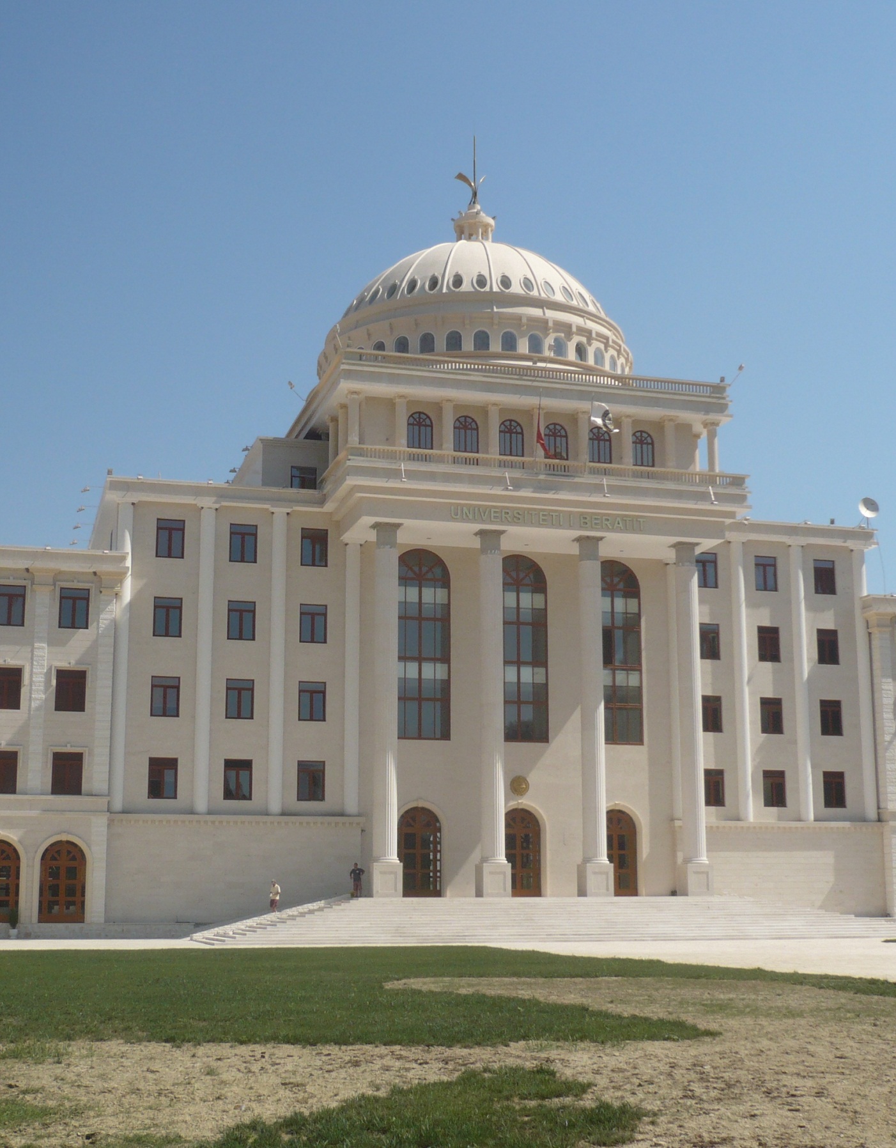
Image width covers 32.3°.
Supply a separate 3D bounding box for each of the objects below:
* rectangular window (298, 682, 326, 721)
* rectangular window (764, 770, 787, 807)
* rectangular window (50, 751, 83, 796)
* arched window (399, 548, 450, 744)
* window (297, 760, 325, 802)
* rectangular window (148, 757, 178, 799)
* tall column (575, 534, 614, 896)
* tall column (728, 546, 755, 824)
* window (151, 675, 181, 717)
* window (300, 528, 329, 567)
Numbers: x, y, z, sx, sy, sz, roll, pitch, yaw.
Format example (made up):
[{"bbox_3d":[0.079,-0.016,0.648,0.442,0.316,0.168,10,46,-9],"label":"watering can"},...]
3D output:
[{"bbox_3d":[-7.294,6.885,83.419,1.444,2.083,0.200,3,-12,-16],"label":"rectangular window"},{"bbox_3d":[19.024,12.508,89.938,1.444,2.083,0.200,3,-12,-16],"label":"rectangular window"},{"bbox_3d":[-19.279,10.100,78.335,1.444,2.077,0.200,3,-12,-16],"label":"rectangular window"},{"bbox_3d":[-1.460,3.787,84.343,3.312,10.533,0.250,3,-12,-15],"label":"arched window"},{"bbox_3d":[-7.464,11.240,84.089,1.551,2.211,0.200,3,-12,-15],"label":"window"},{"bbox_3d":[-14.827,10.626,80.470,1.464,2.109,0.200,3,-12,-15],"label":"rectangular window"},{"bbox_3d":[7.803,7.555,83.221,1.520,19.330,1.520,3,-12,-15],"label":"tall column"},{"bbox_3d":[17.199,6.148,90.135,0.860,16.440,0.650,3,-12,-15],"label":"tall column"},{"bbox_3d":[-15.146,6.552,82.864,1.551,2.211,0.200,3,-12,-15],"label":"window"},{"bbox_3d":[-7.476,-1.504,86.688,1.551,2.211,0.200,3,-12,-15],"label":"window"}]

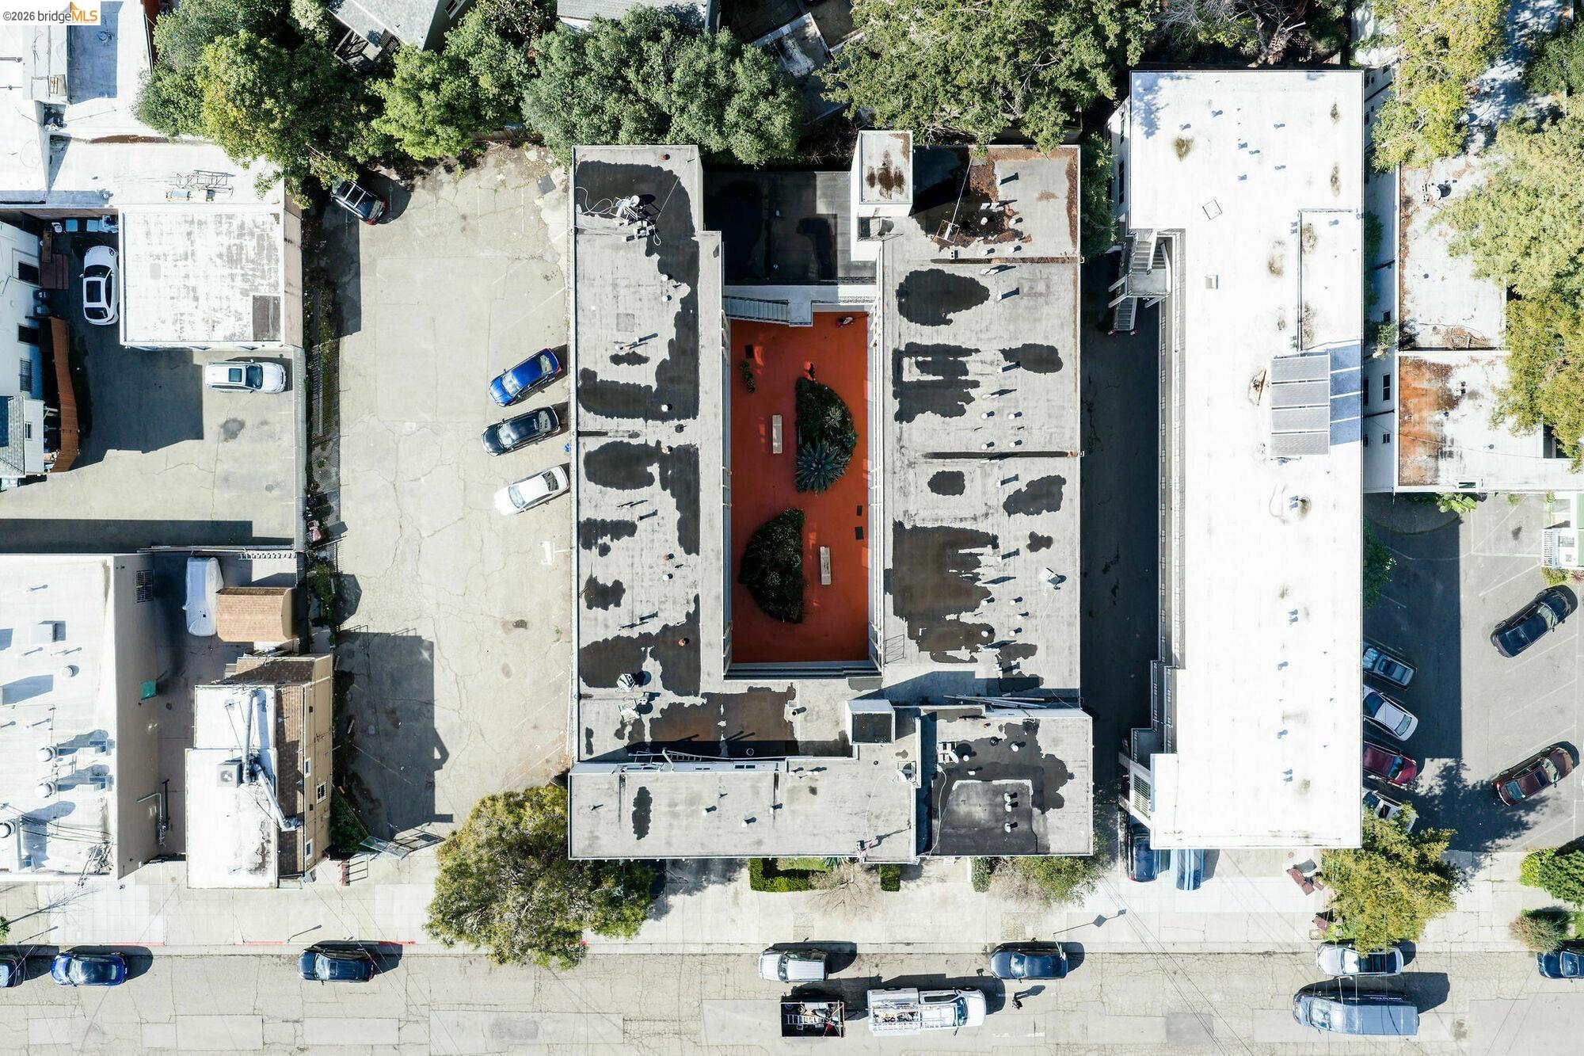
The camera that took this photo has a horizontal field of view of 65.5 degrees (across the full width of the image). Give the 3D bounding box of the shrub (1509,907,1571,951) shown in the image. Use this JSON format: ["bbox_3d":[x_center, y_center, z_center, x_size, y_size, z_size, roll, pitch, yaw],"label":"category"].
[{"bbox_3d":[45.850,24.800,75.850,3.000,1.400,2.500,0,90,0],"label":"shrub"}]

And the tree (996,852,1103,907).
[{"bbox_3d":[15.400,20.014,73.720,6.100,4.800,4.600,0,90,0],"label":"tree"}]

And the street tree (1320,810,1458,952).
[{"bbox_3d":[33.900,20.027,71.620,8.000,9.000,8.100,0,90,0],"label":"street tree"}]

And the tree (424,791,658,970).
[{"bbox_3d":[-14.400,20.125,71.871,13.000,8.500,10.500,0,90,0],"label":"tree"}]

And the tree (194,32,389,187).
[{"bbox_3d":[-29.000,-24.100,71.500,10.100,10.000,7.800,0,90,0],"label":"tree"}]

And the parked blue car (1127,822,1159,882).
[{"bbox_3d":[21.500,19.205,75.290,1.850,1.650,4.600,0,90,0],"label":"parked blue car"}]

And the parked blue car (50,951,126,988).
[{"bbox_3d":[-43.300,27.280,75.770,4.600,1.480,1.790,0,90,0],"label":"parked blue car"}]

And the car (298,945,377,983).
[{"bbox_3d":[-28.050,26.980,75.700,4.600,1.600,1.800,0,90,0],"label":"car"}]

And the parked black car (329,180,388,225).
[{"bbox_3d":[-27.280,-20.610,75.700,4.600,1.620,1.820,33,90,0],"label":"parked black car"}]

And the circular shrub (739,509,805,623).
[{"bbox_3d":[-1.230,2.270,75.500,4.000,1.100,6.950,0,90,0],"label":"circular shrub"}]

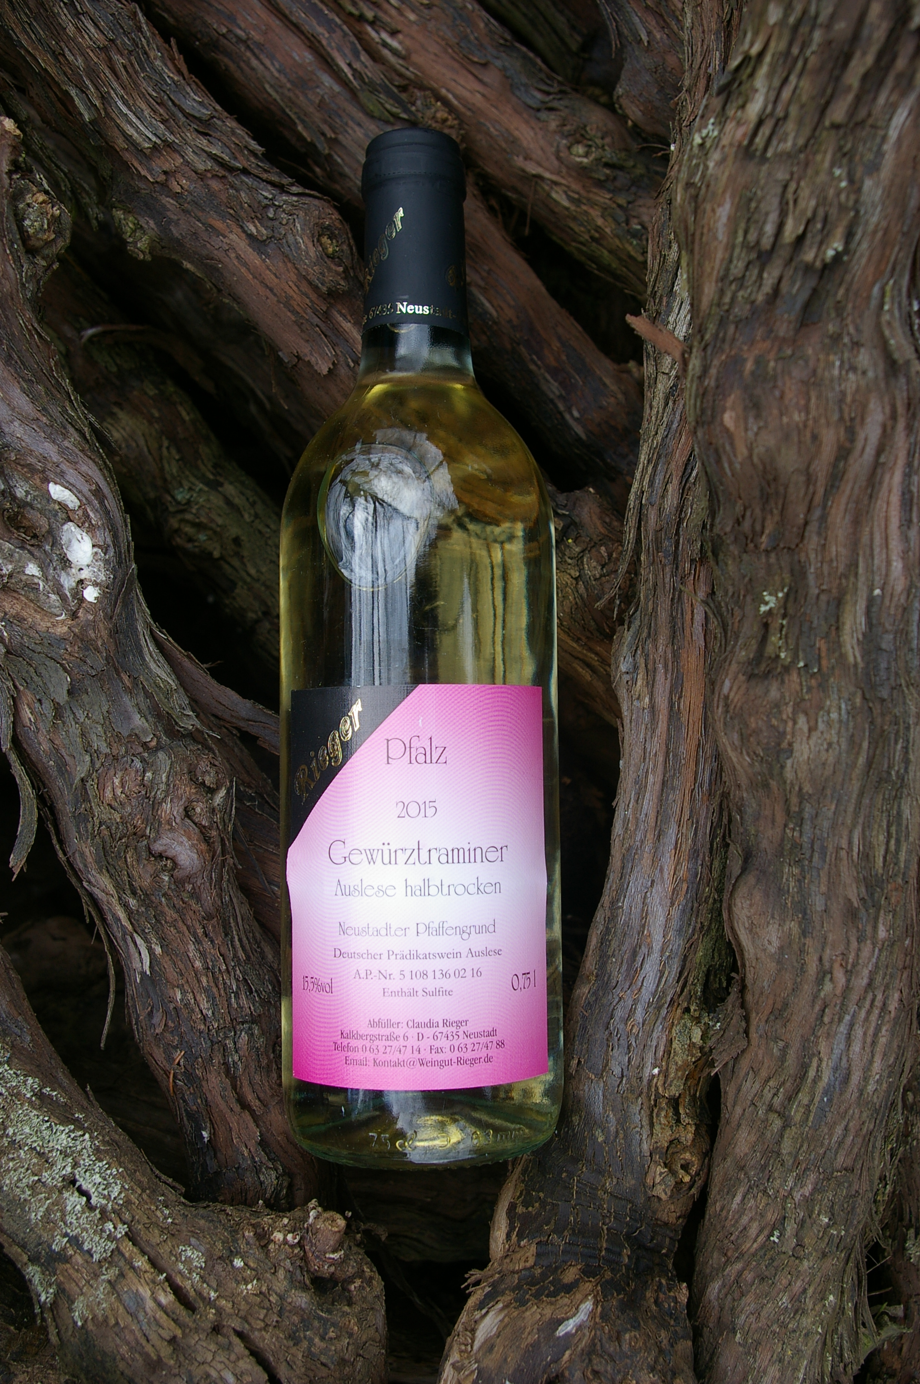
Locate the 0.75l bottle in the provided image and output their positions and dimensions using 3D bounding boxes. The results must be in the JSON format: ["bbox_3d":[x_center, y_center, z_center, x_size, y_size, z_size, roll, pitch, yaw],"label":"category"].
[{"bbox_3d":[-0.011,-0.017,0.388,0.077,0.077,0.278,-1,87,0],"label":"0.75l bottle"}]

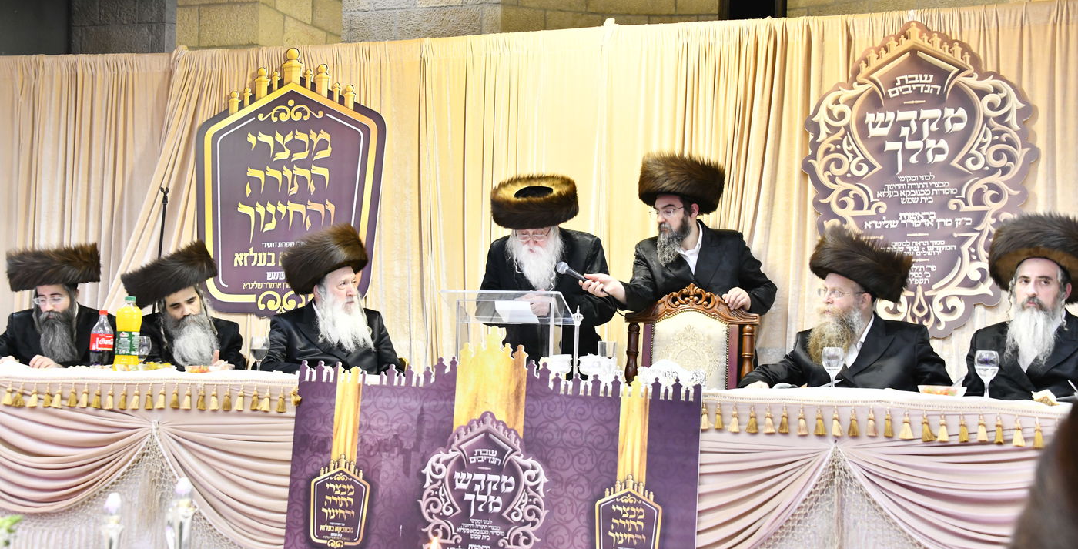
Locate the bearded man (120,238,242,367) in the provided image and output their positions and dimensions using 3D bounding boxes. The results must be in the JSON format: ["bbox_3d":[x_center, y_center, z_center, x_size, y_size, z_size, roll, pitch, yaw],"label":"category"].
[{"bbox_3d":[-1.421,0.492,5.244,0.560,1.250,0.750,2,-1,-12],"label":"bearded man"}]

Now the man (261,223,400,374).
[{"bbox_3d":[-0.829,0.462,5.194,0.580,1.341,0.720,2,-1,-22],"label":"man"}]

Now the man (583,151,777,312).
[{"bbox_3d":[0.581,0.323,5.671,0.840,1.708,0.500,1,-1,20],"label":"man"}]

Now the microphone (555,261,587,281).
[{"bbox_3d":[0.150,-0.005,5.400,0.175,0.053,0.053,26,0,6],"label":"microphone"}]

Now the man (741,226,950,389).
[{"bbox_3d":[1.176,0.495,5.094,0.760,1.376,0.750,1,-1,23],"label":"man"}]

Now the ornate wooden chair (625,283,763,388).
[{"bbox_3d":[0.599,0.602,5.234,0.610,1.136,0.660,1,-1,6],"label":"ornate wooden chair"}]

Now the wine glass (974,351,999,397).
[{"bbox_3d":[1.495,0.331,4.400,0.082,0.165,0.082,1,-1,0],"label":"wine glass"}]

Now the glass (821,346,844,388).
[{"bbox_3d":[1.092,0.345,4.900,0.080,0.162,0.080,1,-1,0],"label":"glass"}]

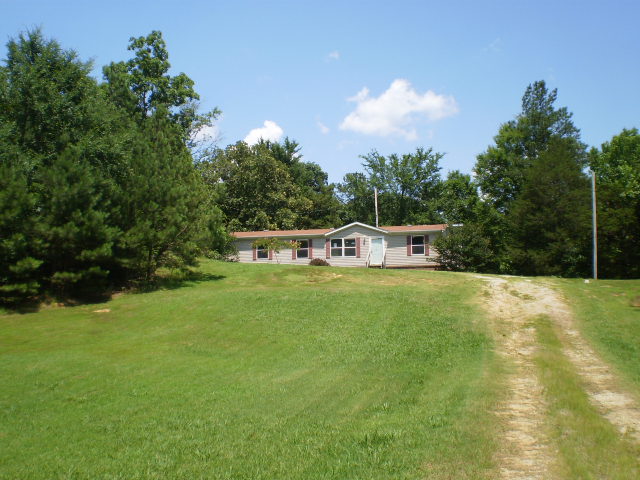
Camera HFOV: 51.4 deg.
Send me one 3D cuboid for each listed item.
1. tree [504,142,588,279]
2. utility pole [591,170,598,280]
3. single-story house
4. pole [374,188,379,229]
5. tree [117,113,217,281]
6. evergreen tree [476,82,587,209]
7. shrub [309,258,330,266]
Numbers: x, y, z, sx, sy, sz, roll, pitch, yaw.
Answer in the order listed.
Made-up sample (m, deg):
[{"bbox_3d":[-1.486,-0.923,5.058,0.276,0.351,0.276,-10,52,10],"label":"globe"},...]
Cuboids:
[{"bbox_3d":[16.822,-2.466,49.000,6.200,10.200,6.000,-1,-3,0],"label":"tree"},{"bbox_3d":[17.734,-0.937,43.000,0.200,7.000,0.200,-1,-3,0],"label":"utility pole"},{"bbox_3d":[1.600,0.770,55.400,17.600,3.700,8.200,-2,-3,13],"label":"single-story house"},{"bbox_3d":[5.490,-1.298,64.000,0.220,7.500,0.220,-1,-3,0],"label":"pole"},{"bbox_3d":[-9.053,-2.578,39.000,5.900,9.900,5.700,-1,-3,0],"label":"tree"},{"bbox_3d":[17.710,-5.343,56.000,8.500,16.200,8.000,-1,-3,0],"label":"evergreen tree"},{"bbox_3d":[0.000,1.733,50.800,1.600,0.650,1.400,-1,-3,0],"label":"shrub"}]

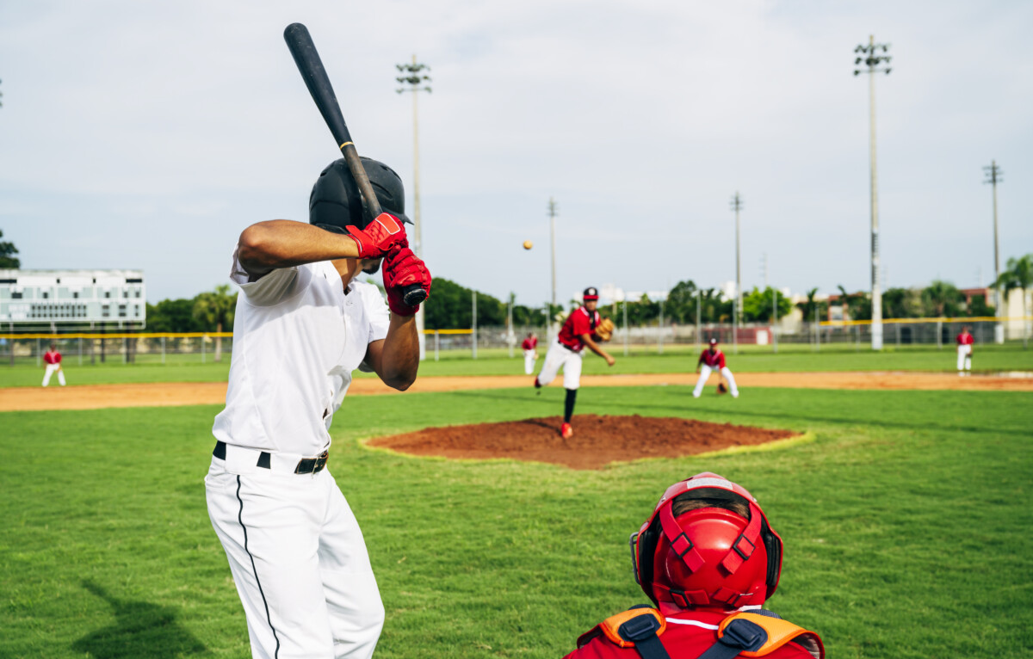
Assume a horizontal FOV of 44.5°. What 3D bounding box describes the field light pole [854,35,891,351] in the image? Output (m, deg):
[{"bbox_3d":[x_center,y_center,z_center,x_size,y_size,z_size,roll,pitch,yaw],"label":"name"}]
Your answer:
[{"bbox_3d":[25.214,-9.619,89.000,2.400,22.100,1.600,-1,-1,14],"label":"field light pole"}]

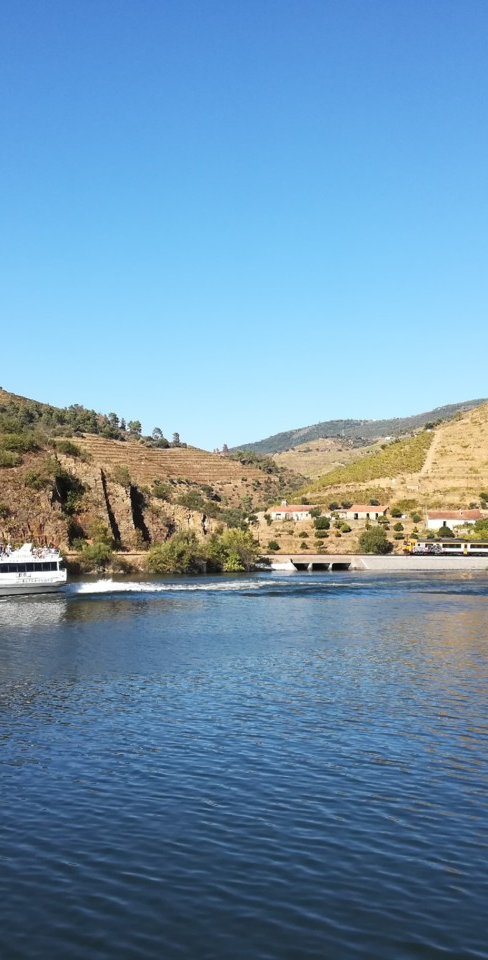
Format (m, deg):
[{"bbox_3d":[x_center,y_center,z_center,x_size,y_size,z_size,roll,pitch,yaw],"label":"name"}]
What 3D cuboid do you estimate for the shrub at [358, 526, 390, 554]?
[{"bbox_3d":[32.850,15.230,242.000,7.980,7.050,7.500,0,-4,8],"label":"shrub"}]

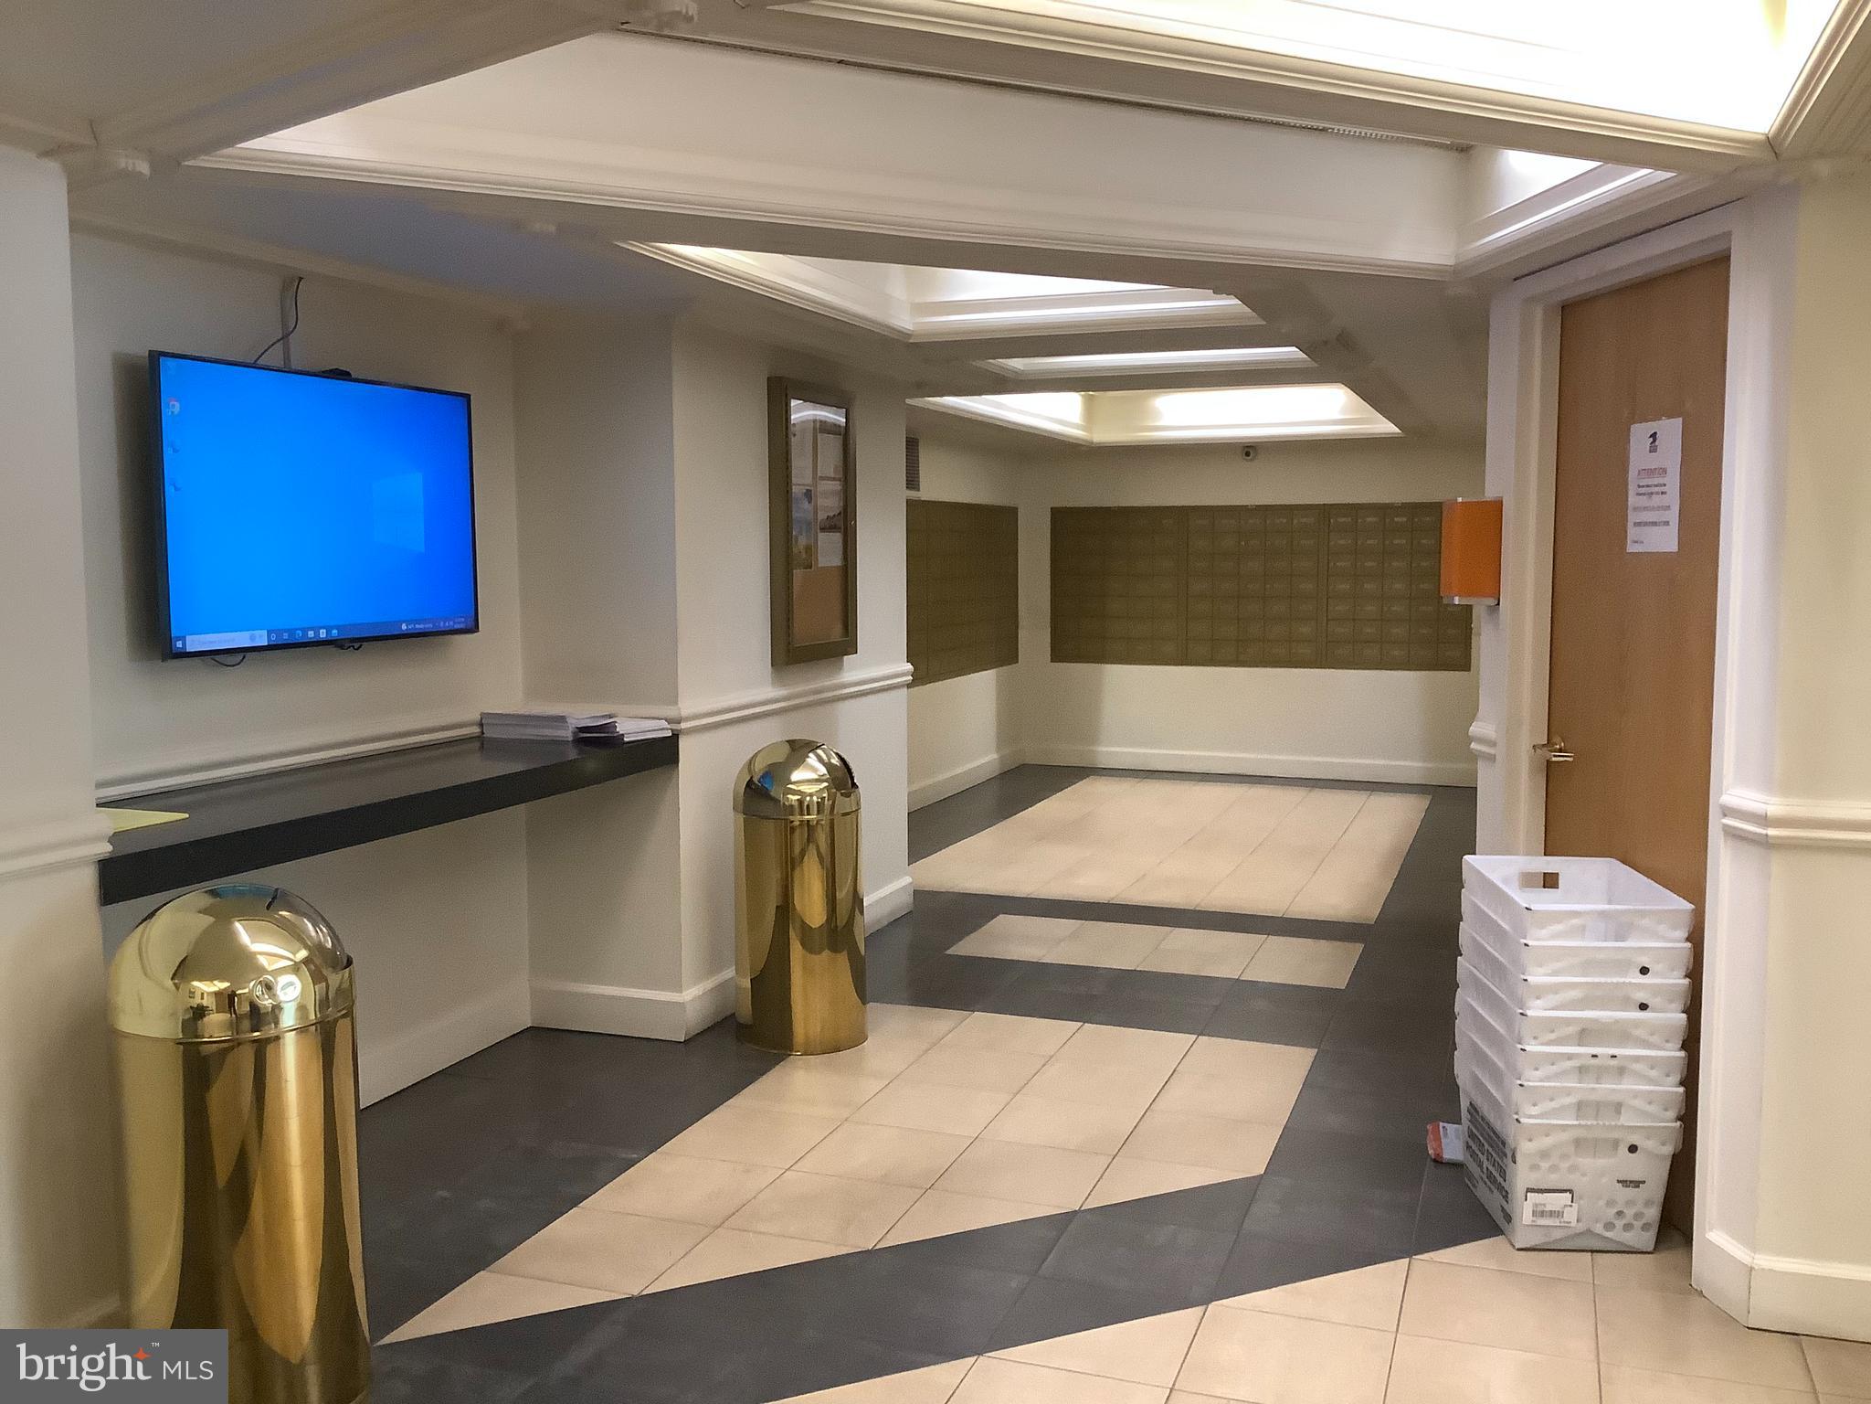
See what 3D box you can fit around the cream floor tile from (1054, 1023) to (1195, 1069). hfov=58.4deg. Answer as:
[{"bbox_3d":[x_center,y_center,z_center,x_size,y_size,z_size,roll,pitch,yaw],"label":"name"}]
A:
[{"bbox_3d":[0.554,0.995,4.817,0.340,0.010,0.342,2,6,20],"label":"cream floor tile"}]

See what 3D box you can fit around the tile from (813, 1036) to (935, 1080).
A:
[{"bbox_3d":[-0.216,1.025,4.824,0.350,0.010,0.350,2,6,20],"label":"tile"}]

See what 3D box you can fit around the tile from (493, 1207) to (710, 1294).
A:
[{"bbox_3d":[-0.676,1.123,3.429,0.340,0.010,0.342,2,6,20],"label":"tile"}]

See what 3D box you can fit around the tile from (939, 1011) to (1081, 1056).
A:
[{"bbox_3d":[0.229,0.983,4.932,0.340,0.010,0.342,2,6,20],"label":"tile"}]

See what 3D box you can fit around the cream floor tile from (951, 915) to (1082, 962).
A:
[{"bbox_3d":[0.309,0.866,6.180,0.340,0.010,0.683,2,6,20],"label":"cream floor tile"}]

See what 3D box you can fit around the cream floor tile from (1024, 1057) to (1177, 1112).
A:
[{"bbox_3d":[0.450,1.052,4.610,0.355,0.010,0.354,2,6,20],"label":"cream floor tile"}]

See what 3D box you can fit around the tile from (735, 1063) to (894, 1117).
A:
[{"bbox_3d":[-0.336,1.055,4.494,0.350,0.010,0.350,2,6,20],"label":"tile"}]

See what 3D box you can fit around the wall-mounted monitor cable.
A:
[{"bbox_3d":[-1.524,-0.886,3.889,0.040,0.225,0.165,2,6,19],"label":"wall-mounted monitor cable"}]

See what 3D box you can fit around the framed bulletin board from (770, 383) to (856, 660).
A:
[{"bbox_3d":[-0.404,-0.597,5.667,0.063,0.914,0.595,2,6,20],"label":"framed bulletin board"}]

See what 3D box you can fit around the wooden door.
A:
[{"bbox_3d":[1.588,0.101,3.692,0.045,2.030,0.900,-1,5,-7],"label":"wooden door"}]

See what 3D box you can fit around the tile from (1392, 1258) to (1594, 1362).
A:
[{"bbox_3d":[1.096,1.180,3.259,0.355,0.010,0.354,2,6,20],"label":"tile"}]

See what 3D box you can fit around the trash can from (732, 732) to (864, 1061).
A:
[{"bbox_3d":[-0.400,0.556,4.990,0.390,0.890,0.390,0,5,0],"label":"trash can"}]

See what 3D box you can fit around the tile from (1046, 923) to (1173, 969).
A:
[{"bbox_3d":[0.646,0.903,6.210,0.355,0.010,0.675,2,6,20],"label":"tile"}]

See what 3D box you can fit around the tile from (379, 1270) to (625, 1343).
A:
[{"bbox_3d":[-0.797,1.160,3.132,0.343,0.010,0.342,2,6,20],"label":"tile"}]

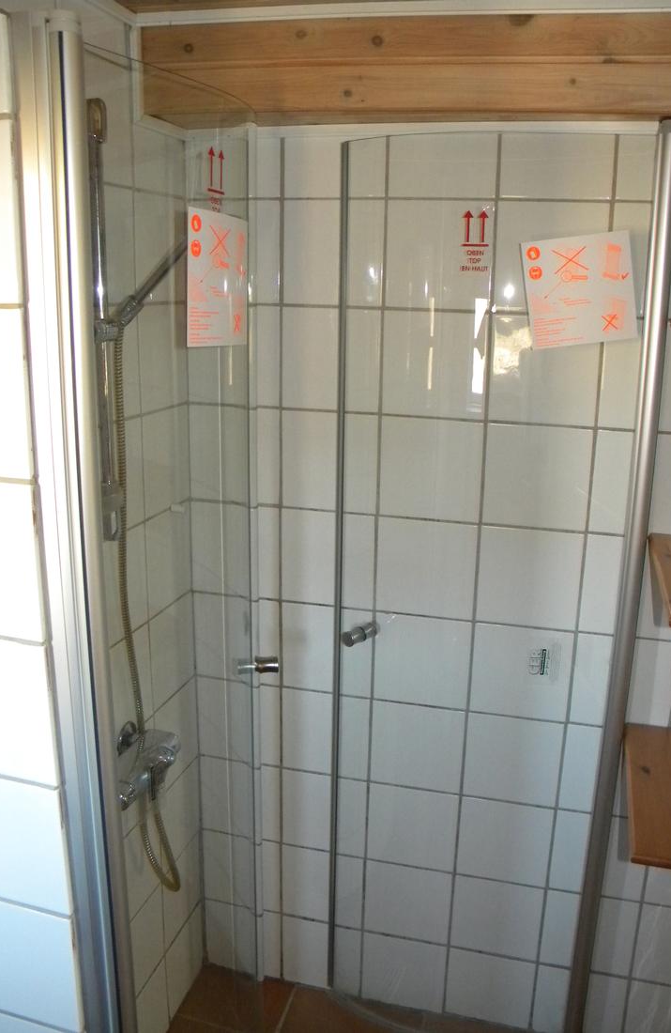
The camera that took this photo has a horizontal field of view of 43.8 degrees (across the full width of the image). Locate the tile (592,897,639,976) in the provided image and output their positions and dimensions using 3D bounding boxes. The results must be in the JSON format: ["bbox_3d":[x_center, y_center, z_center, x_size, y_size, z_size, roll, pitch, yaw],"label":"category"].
[{"bbox_3d":[0.546,0.896,1.801,0.196,0.196,0.010,5,16,13],"label":"tile"}]

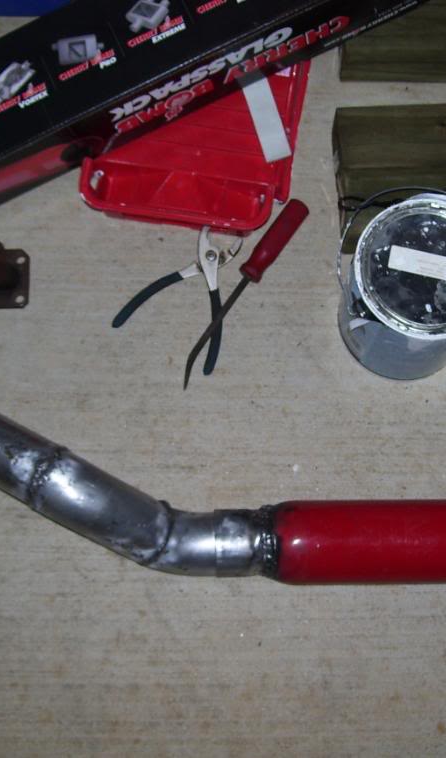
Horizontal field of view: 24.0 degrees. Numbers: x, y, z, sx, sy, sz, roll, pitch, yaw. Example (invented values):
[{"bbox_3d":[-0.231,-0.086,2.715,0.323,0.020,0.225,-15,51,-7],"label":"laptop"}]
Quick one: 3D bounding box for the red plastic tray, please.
[{"bbox_3d":[-0.024,-0.386,1.442,0.280,0.075,0.375,7,76,3],"label":"red plastic tray"}]

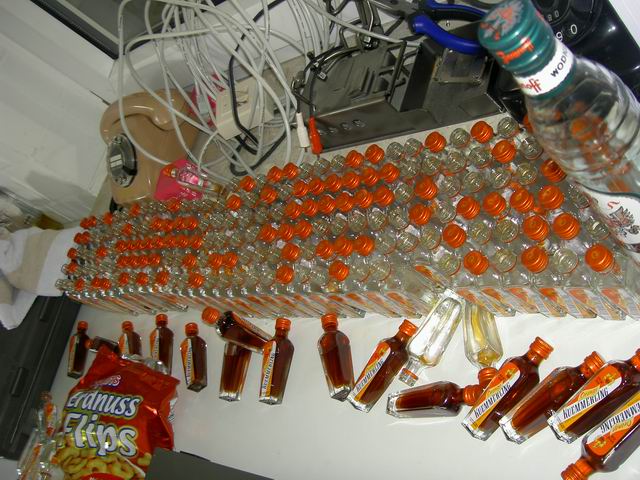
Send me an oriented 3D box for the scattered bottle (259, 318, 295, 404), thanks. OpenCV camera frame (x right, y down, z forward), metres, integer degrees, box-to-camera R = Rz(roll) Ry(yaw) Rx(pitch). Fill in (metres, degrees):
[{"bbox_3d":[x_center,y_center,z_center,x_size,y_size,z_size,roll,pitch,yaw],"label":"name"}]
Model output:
[{"bbox_3d":[-0.047,0.131,0.796,0.024,0.024,0.093,-19,50,37],"label":"scattered bottle"}]

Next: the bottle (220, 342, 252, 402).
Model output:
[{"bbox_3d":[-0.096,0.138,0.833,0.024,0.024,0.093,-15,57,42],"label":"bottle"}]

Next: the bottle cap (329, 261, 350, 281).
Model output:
[{"bbox_3d":[0.020,0.031,0.725,0.018,0.012,0.018,-6,59,44],"label":"bottle cap"}]

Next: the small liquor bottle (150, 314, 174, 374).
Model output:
[{"bbox_3d":[-0.223,0.148,1.016,0.026,0.026,0.096,-33,45,25],"label":"small liquor bottle"}]

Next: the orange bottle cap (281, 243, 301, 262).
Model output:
[{"bbox_3d":[-0.029,0.013,0.736,0.018,0.010,0.018,-6,58,43],"label":"orange bottle cap"}]

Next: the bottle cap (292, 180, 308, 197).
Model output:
[{"bbox_3d":[-0.019,-0.052,0.741,0.016,0.010,0.016,-26,50,36],"label":"bottle cap"}]

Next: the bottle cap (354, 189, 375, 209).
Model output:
[{"bbox_3d":[0.044,-0.040,0.708,0.018,0.011,0.018,-6,59,44],"label":"bottle cap"}]

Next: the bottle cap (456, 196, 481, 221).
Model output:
[{"bbox_3d":[0.125,-0.027,0.606,0.018,0.010,0.018,-6,58,43],"label":"bottle cap"}]

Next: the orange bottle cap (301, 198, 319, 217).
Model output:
[{"bbox_3d":[-0.010,-0.033,0.750,0.018,0.010,0.018,-26,46,31],"label":"orange bottle cap"}]

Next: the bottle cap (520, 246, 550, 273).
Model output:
[{"bbox_3d":[0.153,0.014,0.513,0.016,0.010,0.016,-5,64,46],"label":"bottle cap"}]

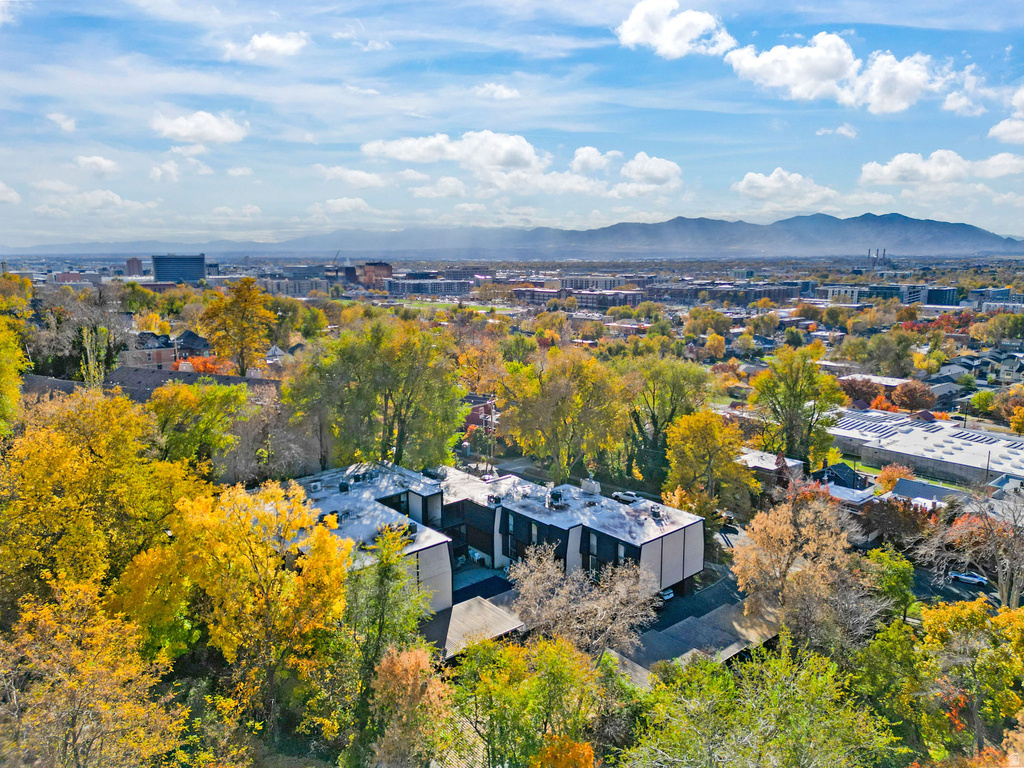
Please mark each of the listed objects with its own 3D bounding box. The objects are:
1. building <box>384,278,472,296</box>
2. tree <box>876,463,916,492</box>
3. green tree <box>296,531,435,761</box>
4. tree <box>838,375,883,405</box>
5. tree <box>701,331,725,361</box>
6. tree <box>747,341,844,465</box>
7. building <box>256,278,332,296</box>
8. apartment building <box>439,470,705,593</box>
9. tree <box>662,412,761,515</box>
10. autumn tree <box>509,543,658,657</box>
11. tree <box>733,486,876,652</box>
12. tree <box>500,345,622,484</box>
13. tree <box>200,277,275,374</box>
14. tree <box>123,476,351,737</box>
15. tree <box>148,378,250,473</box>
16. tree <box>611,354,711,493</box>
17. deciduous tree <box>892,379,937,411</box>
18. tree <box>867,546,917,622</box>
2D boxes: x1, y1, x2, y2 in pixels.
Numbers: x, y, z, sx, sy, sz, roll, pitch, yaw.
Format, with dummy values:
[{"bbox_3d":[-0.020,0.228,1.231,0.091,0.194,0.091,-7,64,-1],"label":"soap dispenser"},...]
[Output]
[{"bbox_3d":[-111.160,-135.300,994.950,122.000,21.400,35.000,3,11,15],"label":"building"},{"bbox_3d":[75.903,18.866,140.159,7.896,6.583,7.501,0,10,0],"label":"tree"},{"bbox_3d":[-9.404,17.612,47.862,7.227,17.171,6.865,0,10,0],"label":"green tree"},{"bbox_3d":[124.190,2.340,253.000,15.680,11.620,15.680,0,11,0],"label":"tree"},{"bbox_3d":[105.963,-19.698,373.369,10.991,13.766,10.991,0,10,0],"label":"tree"},{"bbox_3d":[60.120,4.980,150.040,20.290,27.680,20.290,0,11,0],"label":"tree"},{"bbox_3d":[-267.127,-117.021,870.000,80.000,21.000,26.000,-9,14,-42],"label":"building"},{"bbox_3d":[4.810,17.500,87.180,16.500,7.800,33.800,-9,14,-40],"label":"apartment building"},{"bbox_3d":[28.551,11.328,101.610,13.453,14.847,12.780,0,10,0],"label":"tree"},{"bbox_3d":[6.518,20.414,63.832,13.306,12.127,11.975,0,10,0],"label":"autumn tree"},{"bbox_3d":[30.810,18.395,74.787,14.713,14.569,13.242,0,10,0],"label":"tree"},{"bbox_3d":[7.575,4.914,108.650,19.282,20.541,17.353,0,10,0],"label":"tree"},{"bbox_3d":[-58.780,-11.950,152.030,15.850,21.890,15.850,0,11,0],"label":"tree"},{"bbox_3d":[-21.800,18.090,55.570,18.310,21.670,17.400,0,11,0],"label":"tree"},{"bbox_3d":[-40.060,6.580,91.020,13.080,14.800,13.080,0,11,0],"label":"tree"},{"bbox_3d":[22.947,6.071,107.541,14.844,20.062,14.101,0,10,0],"label":"tree"},{"bbox_3d":[137.760,3.790,243.000,15.060,11.520,15.060,0,11,0],"label":"deciduous tree"},{"bbox_3d":[42.230,22.240,79.010,5.560,8.840,5.560,0,11,0],"label":"tree"}]

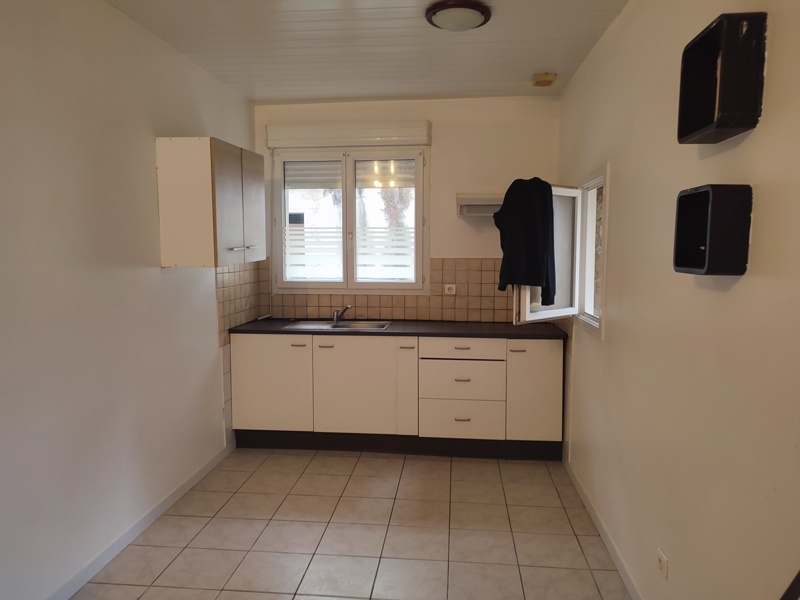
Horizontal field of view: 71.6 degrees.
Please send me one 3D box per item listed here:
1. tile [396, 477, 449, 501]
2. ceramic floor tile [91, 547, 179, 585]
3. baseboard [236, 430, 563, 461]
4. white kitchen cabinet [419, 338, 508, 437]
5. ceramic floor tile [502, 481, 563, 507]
[{"bbox_3d":[0.146,1.159,3.378,0.316,0.010,0.311,1,5,6],"label":"tile"},{"bbox_3d":[-1.209,1.222,2.566,0.292,0.010,0.311,1,5,6],"label":"ceramic floor tile"},{"bbox_3d":[-0.046,1.062,4.109,2.423,0.148,0.018,1,5,6],"label":"baseboard"},{"bbox_3d":[0.461,0.594,4.129,0.603,0.709,0.570,1,4,6],"label":"white kitchen cabinet"},{"bbox_3d":[0.782,1.161,3.302,0.315,0.010,0.315,1,4,6],"label":"ceramic floor tile"}]

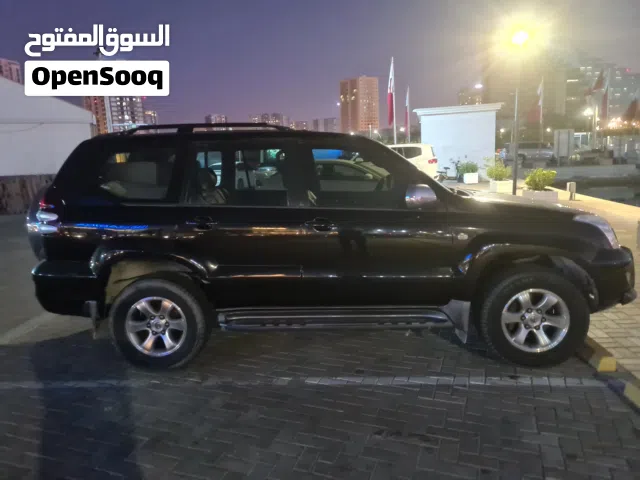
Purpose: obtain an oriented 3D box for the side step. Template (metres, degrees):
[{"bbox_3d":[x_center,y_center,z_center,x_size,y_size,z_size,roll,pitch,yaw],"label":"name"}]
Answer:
[{"bbox_3d":[0.103,0.585,3.598,1.700,0.100,0.200,-2,9,5],"label":"side step"}]

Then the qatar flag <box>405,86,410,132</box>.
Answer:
[{"bbox_3d":[9.859,-14.704,54.161,0.620,4.900,0.500,-1,9,11],"label":"qatar flag"}]

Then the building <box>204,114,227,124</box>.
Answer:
[{"bbox_3d":[-133.416,-131.709,625.221,28.000,61.300,25.000,-5,10,-11],"label":"building"}]

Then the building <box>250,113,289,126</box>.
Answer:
[{"bbox_3d":[-63.809,-133.903,625.065,48.000,59.400,28.000,-3,10,-5],"label":"building"}]

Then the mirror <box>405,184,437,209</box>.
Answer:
[{"bbox_3d":[0.669,-0.295,3.254,0.180,0.170,0.250,-2,10,5],"label":"mirror"}]

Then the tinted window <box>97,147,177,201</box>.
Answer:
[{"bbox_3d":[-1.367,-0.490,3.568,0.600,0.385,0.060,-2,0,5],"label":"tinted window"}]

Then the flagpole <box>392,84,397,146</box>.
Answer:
[{"bbox_3d":[6.060,-9.937,39.278,0.150,9.500,0.150,-1,9,9],"label":"flagpole"}]

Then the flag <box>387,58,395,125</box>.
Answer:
[{"bbox_3d":[5.573,-11.739,38.000,0.600,5.530,0.450,-3,10,0],"label":"flag"}]

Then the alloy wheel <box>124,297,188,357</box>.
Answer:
[{"bbox_3d":[-1.235,0.653,3.722,0.470,0.470,0.190,-2,9,5],"label":"alloy wheel"}]

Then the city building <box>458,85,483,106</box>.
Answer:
[{"bbox_3d":[158.050,-127.439,505.759,25.000,67.600,25.000,0,10,17],"label":"city building"}]

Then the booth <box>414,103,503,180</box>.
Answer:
[{"bbox_3d":[6.957,-4.790,24.120,4.140,3.510,3.600,0,10,16],"label":"booth"}]

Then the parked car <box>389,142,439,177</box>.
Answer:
[{"bbox_3d":[2.381,-2.845,19.646,4.850,1.870,1.930,1,10,17],"label":"parked car"}]

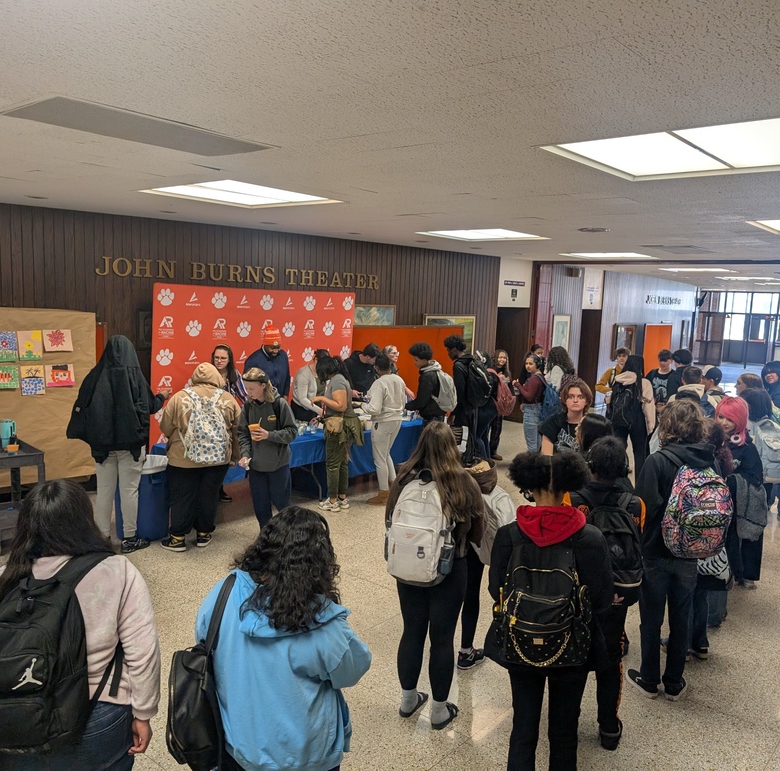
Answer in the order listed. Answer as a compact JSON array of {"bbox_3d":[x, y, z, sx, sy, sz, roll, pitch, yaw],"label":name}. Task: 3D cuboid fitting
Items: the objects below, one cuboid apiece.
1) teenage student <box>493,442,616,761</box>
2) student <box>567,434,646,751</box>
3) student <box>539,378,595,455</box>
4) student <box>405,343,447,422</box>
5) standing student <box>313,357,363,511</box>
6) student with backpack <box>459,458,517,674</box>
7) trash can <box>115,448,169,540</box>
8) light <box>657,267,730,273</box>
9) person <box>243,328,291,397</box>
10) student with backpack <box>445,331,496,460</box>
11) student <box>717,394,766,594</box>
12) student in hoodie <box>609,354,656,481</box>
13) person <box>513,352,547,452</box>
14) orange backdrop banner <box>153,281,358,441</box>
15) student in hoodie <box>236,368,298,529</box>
[{"bbox_3d":[0.650,1.103,3.012,0.520,1.670,0.480,4,7,13],"label":"teenage student"},{"bbox_3d":[1.132,1.061,3.624,0.470,1.640,0.460,5,8,20],"label":"student"},{"bbox_3d":[1.426,0.811,5.650,0.500,1.690,0.330,4,7,12],"label":"student"},{"bbox_3d":[0.447,0.342,8.950,0.580,1.710,0.500,5,8,19],"label":"student"},{"bbox_3d":[-0.543,0.506,7.640,0.480,1.650,0.500,6,8,29],"label":"standing student"},{"bbox_3d":[0.564,1.071,4.440,0.430,1.370,0.430,8,9,40],"label":"student with backpack"},{"bbox_3d":[-2.274,1.024,6.542,0.540,0.700,0.540,0,8,-19],"label":"trash can"},{"bbox_3d":[6.349,-2.374,14.585,1.220,0.070,1.220,8,9,40],"label":"light"},{"bbox_3d":[-1.405,0.274,8.220,0.580,1.900,0.400,-3,9,-37],"label":"person"},{"bbox_3d":[1.049,0.252,9.500,0.580,1.790,0.500,5,8,25],"label":"student with backpack"},{"bbox_3d":[2.884,0.883,5.850,0.380,1.600,0.470,-1,8,-25],"label":"student"},{"bbox_3d":[2.798,0.498,8.301,0.500,1.720,0.480,8,9,40],"label":"student in hoodie"},{"bbox_3d":[1.832,0.431,8.950,0.550,1.630,0.460,2,7,3],"label":"person"},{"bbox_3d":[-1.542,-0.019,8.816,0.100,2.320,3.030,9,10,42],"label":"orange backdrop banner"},{"bbox_3d":[-1.134,0.641,6.580,0.530,1.610,0.420,5,8,20],"label":"student in hoodie"}]

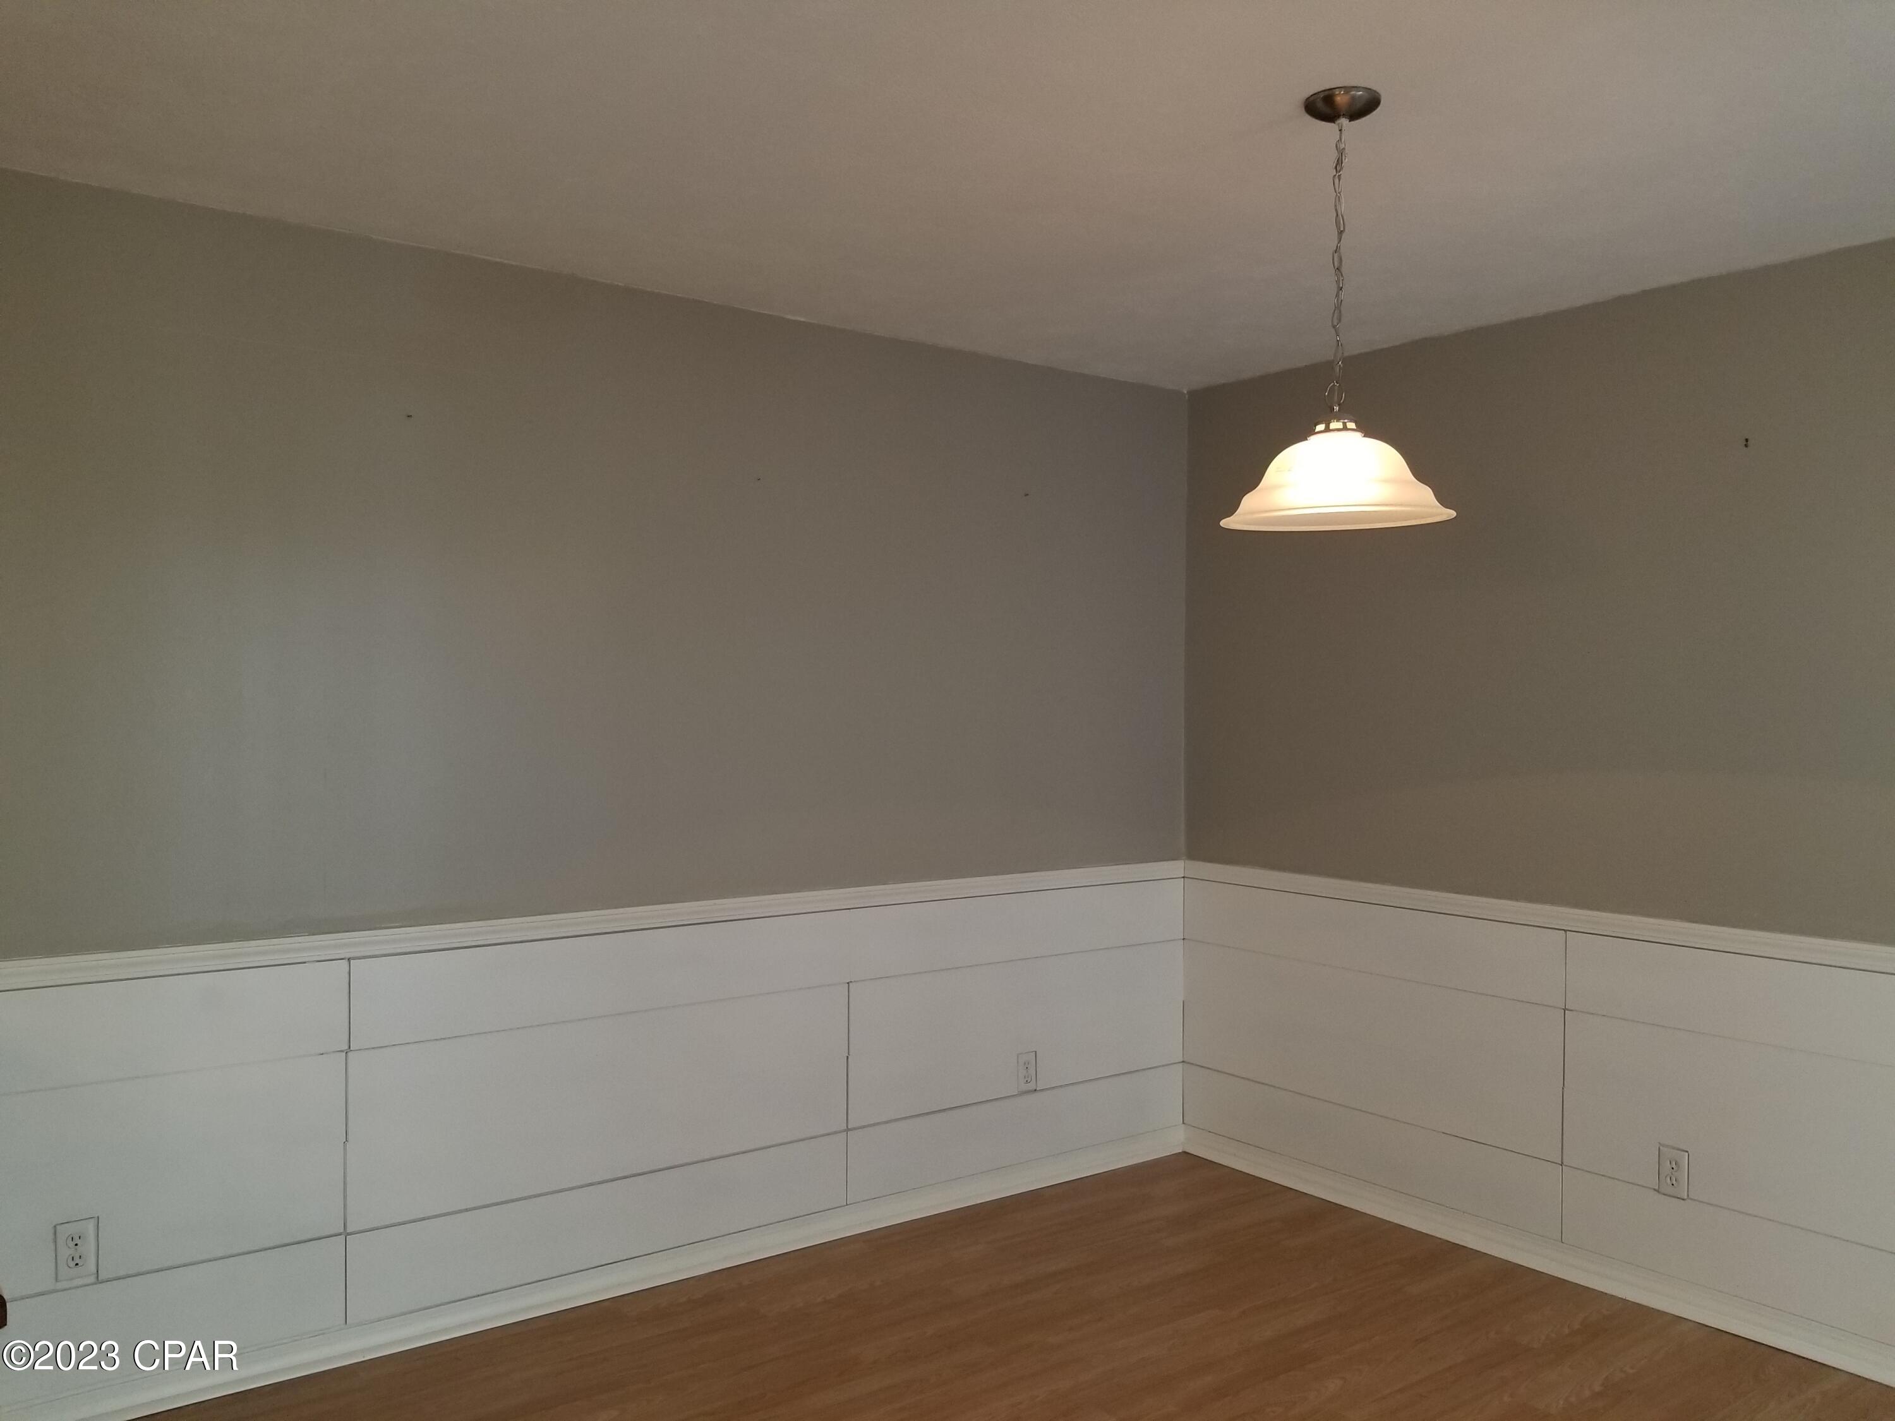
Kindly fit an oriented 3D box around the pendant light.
[{"bbox_3d":[0.655,-0.668,2.373,0.380,0.695,0.380,0,0,0],"label":"pendant light"}]

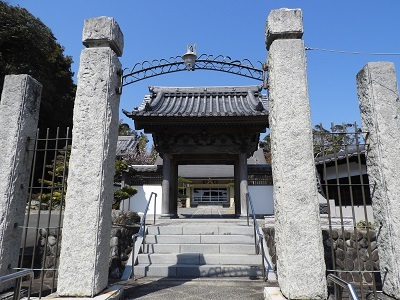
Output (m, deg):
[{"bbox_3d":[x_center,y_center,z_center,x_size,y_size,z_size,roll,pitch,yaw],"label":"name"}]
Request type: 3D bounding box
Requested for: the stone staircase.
[{"bbox_3d":[0.012,2.310,6.640,2.653,0.952,1.995,-1,-12,3],"label":"stone staircase"}]

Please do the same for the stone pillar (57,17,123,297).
[{"bbox_3d":[-1.823,-0.066,4.826,0.576,4.667,0.586,-1,-12,3],"label":"stone pillar"}]

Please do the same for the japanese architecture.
[{"bbox_3d":[0.216,-0.025,10.706,5.179,5.161,3.934,-1,-12,3],"label":"japanese architecture"}]

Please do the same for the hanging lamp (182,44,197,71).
[{"bbox_3d":[-0.208,-1.800,5.430,0.284,0.531,0.284,-1,-12,3],"label":"hanging lamp"}]

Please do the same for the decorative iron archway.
[{"bbox_3d":[-0.126,-1.587,5.377,2.754,0.677,0.091,-1,-12,3],"label":"decorative iron archway"}]

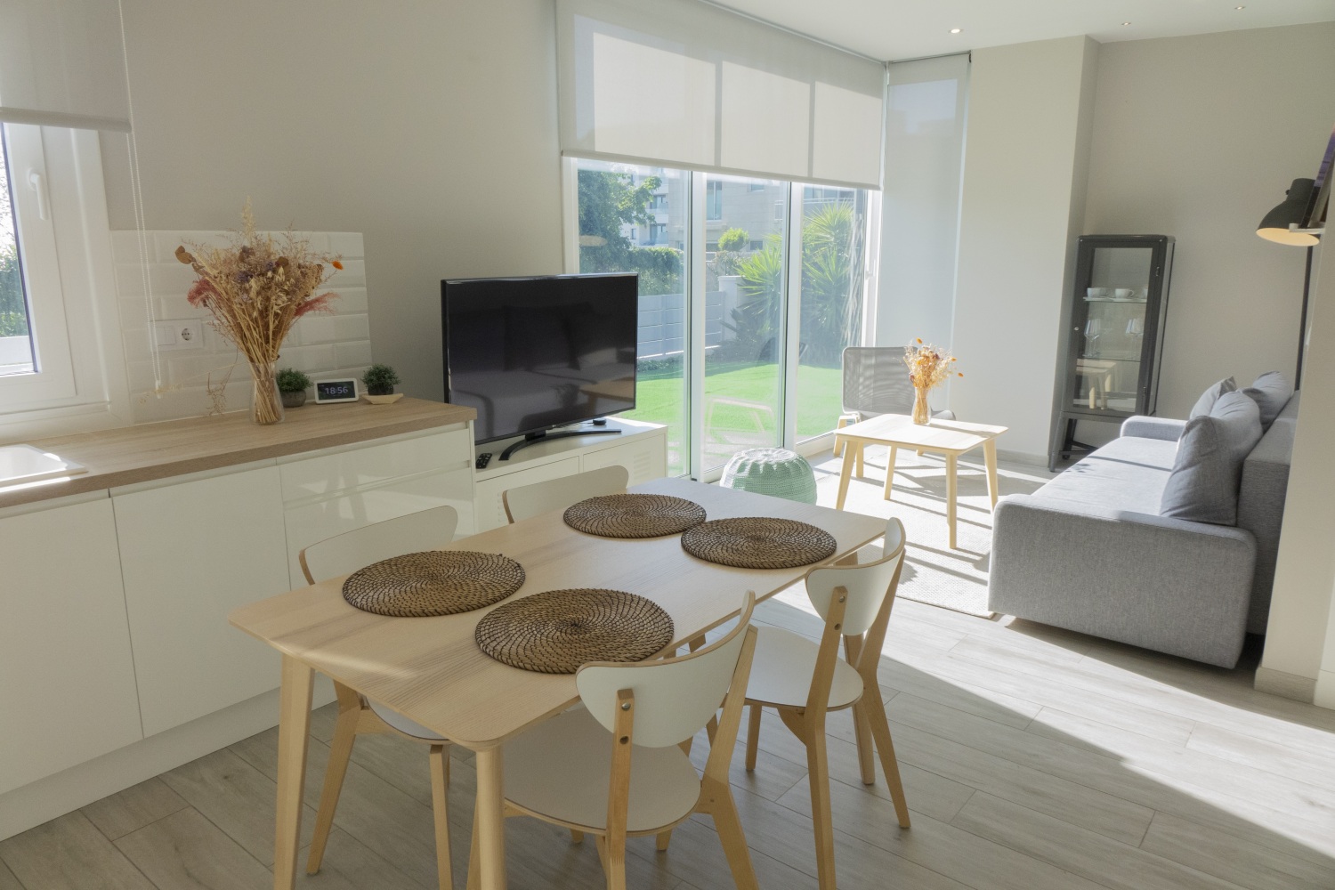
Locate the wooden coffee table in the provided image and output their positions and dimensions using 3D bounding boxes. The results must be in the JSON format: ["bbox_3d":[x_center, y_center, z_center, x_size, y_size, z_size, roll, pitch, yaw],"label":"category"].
[{"bbox_3d":[1.342,0.171,4.732,0.700,0.500,0.700,9,15,38],"label":"wooden coffee table"}]

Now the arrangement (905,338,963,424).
[{"bbox_3d":[1.466,-0.352,4.904,0.280,0.465,0.310,9,15,38],"label":"arrangement"}]

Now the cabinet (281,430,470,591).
[{"bbox_3d":[-1.144,0.287,3.143,0.580,0.695,0.710,9,15,38],"label":"cabinet"}]

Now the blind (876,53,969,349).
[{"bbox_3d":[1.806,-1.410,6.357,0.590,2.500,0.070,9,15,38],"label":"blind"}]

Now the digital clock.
[{"bbox_3d":[-1.235,-0.204,3.319,0.148,0.086,0.072,-7,14,-29],"label":"digital clock"}]

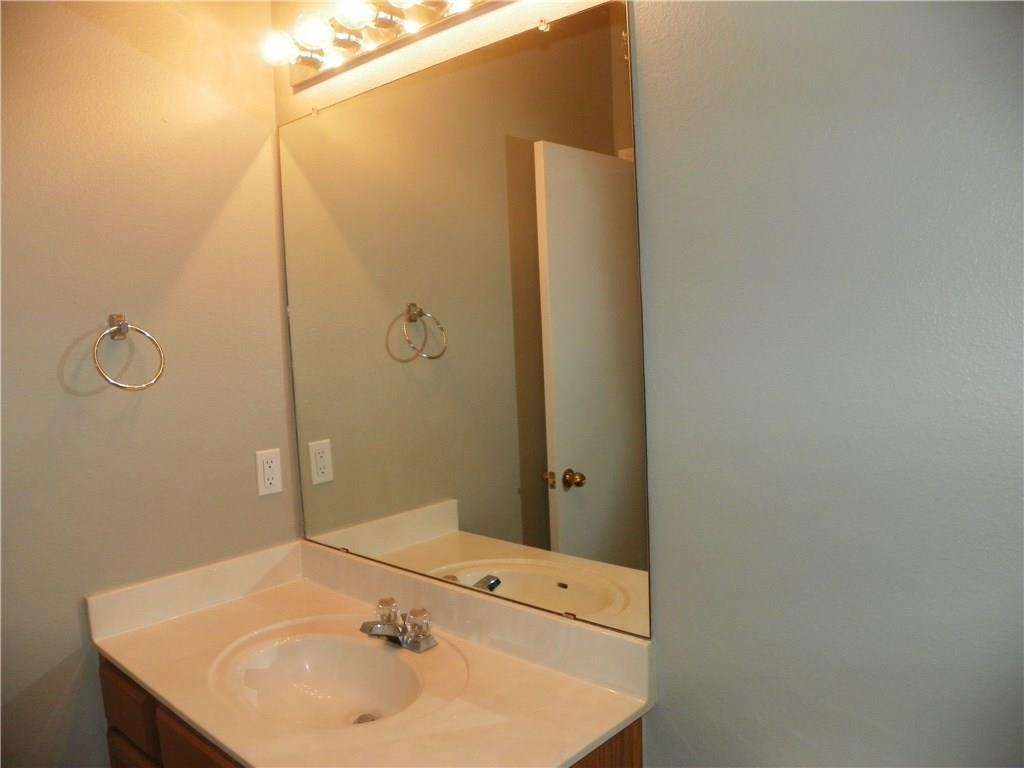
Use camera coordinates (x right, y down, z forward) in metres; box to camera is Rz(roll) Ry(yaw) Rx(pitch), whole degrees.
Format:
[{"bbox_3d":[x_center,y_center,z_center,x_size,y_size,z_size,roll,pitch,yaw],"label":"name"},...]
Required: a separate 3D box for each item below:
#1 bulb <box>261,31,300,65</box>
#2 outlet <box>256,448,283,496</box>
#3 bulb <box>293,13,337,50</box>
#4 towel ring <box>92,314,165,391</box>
[{"bbox_3d":[-0.535,-0.774,1.782,0.080,0.080,0.100,2,6,43],"label":"bulb"},{"bbox_3d":[-0.632,0.230,2.008,0.007,0.114,0.070,2,6,43],"label":"outlet"},{"bbox_3d":[-0.424,-0.767,1.679,0.080,0.080,0.100,2,6,43],"label":"bulb"},{"bbox_3d":[-0.852,-0.070,1.700,0.092,0.168,0.150,2,6,43],"label":"towel ring"}]

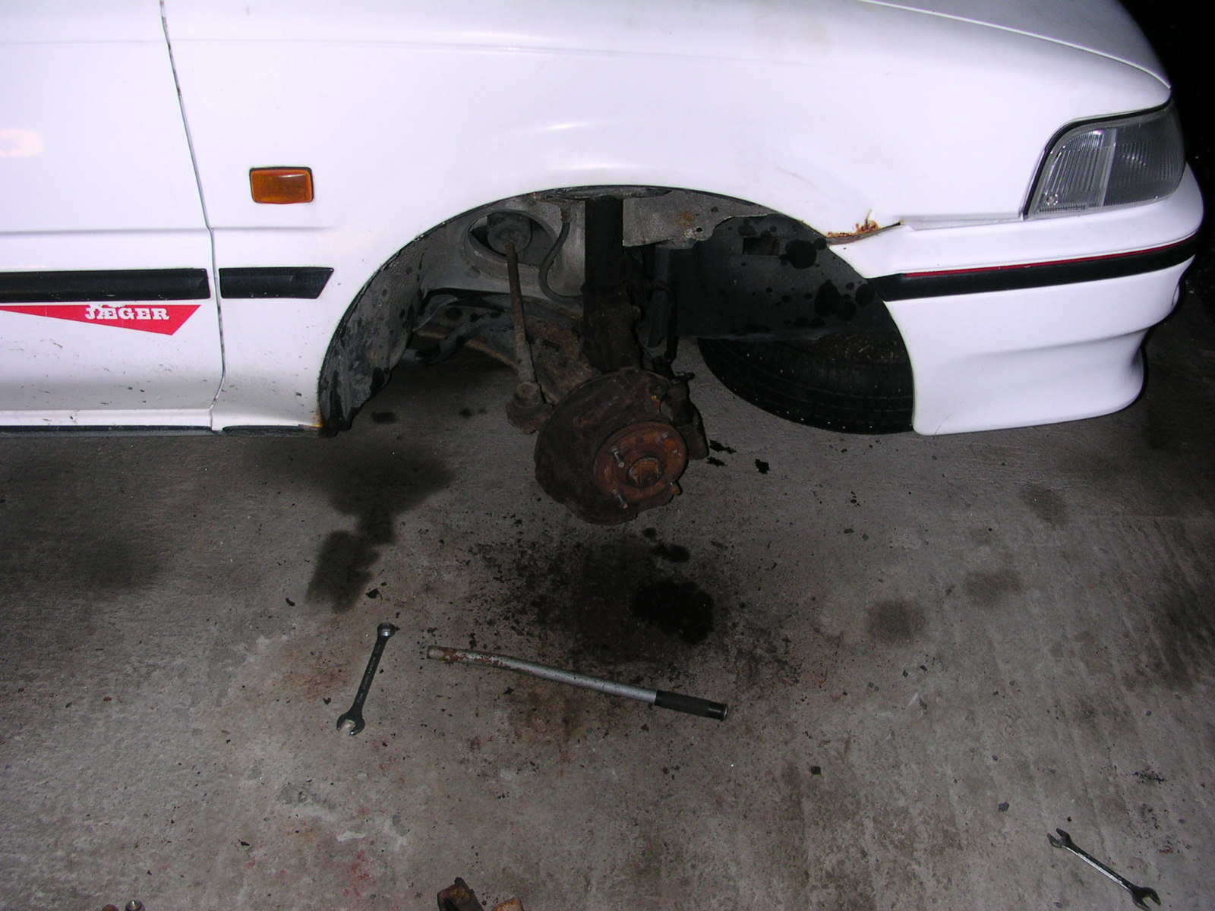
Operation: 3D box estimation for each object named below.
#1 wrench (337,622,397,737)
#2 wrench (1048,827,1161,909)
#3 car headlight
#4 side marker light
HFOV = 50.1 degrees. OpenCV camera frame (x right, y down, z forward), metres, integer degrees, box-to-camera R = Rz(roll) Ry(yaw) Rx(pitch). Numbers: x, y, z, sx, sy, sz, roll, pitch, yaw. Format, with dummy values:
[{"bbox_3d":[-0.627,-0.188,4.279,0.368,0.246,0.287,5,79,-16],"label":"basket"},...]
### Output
[{"bbox_3d":[-0.335,0.309,1.817,0.037,0.014,0.207,4,38,6],"label":"wrench"},{"bbox_3d":[0.601,0.501,1.576,0.032,0.009,0.145,-29,47,-32],"label":"wrench"},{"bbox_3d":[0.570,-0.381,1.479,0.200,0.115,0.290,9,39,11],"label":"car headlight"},{"bbox_3d":[-0.349,-0.291,1.395,0.064,0.037,0.020,2,33,2],"label":"side marker light"}]

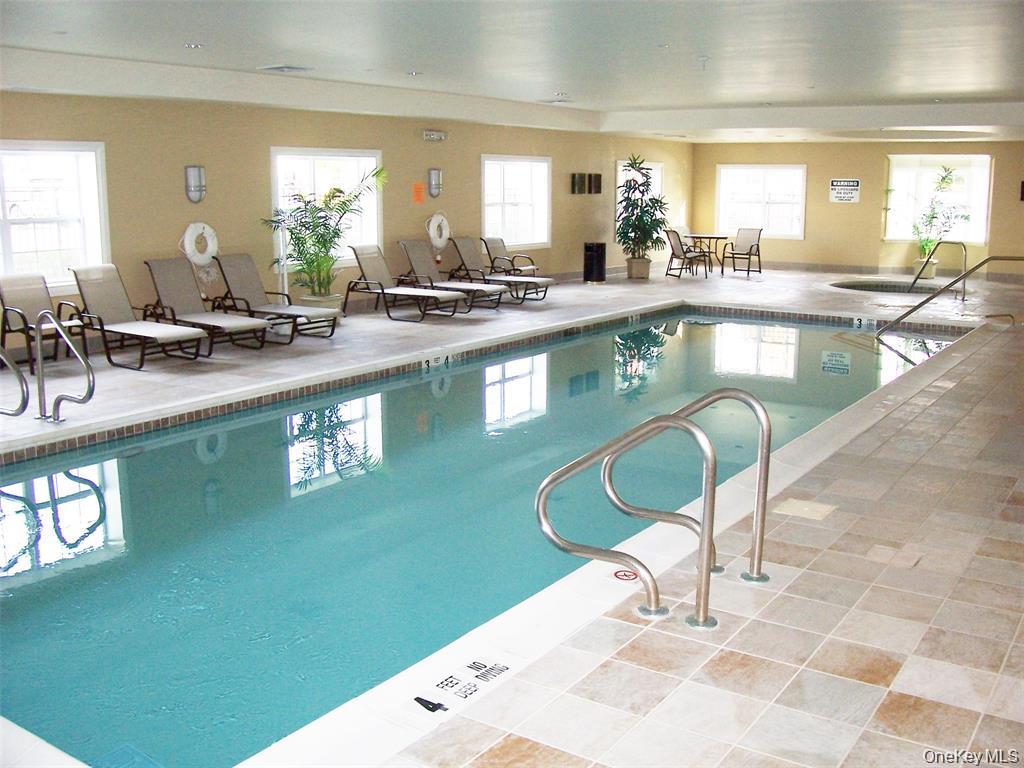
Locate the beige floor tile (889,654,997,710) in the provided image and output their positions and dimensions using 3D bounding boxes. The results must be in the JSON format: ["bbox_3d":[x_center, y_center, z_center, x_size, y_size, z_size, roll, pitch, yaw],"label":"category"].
[{"bbox_3d":[1.486,1.032,3.450,0.300,0.010,0.300,7,13,34],"label":"beige floor tile"}]

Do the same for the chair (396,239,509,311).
[{"bbox_3d":[-0.838,-1.524,14.154,1.601,0.918,0.704,7,13,31],"label":"chair"}]

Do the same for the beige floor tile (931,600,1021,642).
[{"bbox_3d":[1.816,0.926,3.925,0.304,0.012,0.304,8,13,34],"label":"beige floor tile"}]

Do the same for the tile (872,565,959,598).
[{"bbox_3d":[1.752,0.851,4.339,0.304,0.012,0.304,8,13,34],"label":"tile"}]

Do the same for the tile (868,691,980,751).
[{"bbox_3d":[1.291,1.062,3.150,0.300,0.010,0.300,7,13,34],"label":"tile"}]

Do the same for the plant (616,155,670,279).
[{"bbox_3d":[2.436,-3.131,18.775,1.000,2.270,1.000,7,13,34],"label":"plant"}]

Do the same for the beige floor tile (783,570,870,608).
[{"bbox_3d":[1.341,0.877,4.283,0.300,0.010,0.300,7,13,34],"label":"beige floor tile"}]

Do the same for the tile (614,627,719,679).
[{"bbox_3d":[0.569,0.994,3.707,0.300,0.010,0.300,7,13,34],"label":"tile"}]

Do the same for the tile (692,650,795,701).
[{"bbox_3d":[0.825,1.032,3.560,0.300,0.010,0.300,7,13,34],"label":"tile"}]

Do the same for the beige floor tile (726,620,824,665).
[{"bbox_3d":[1.002,0.983,3.814,0.300,0.010,0.300,7,13,34],"label":"beige floor tile"}]

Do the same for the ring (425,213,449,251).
[{"bbox_3d":[-1.105,-2.325,15.335,0.110,0.550,0.540,7,13,34],"label":"ring"}]

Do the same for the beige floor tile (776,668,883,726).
[{"bbox_3d":[1.057,1.042,3.332,0.304,0.012,0.304,8,13,34],"label":"beige floor tile"}]

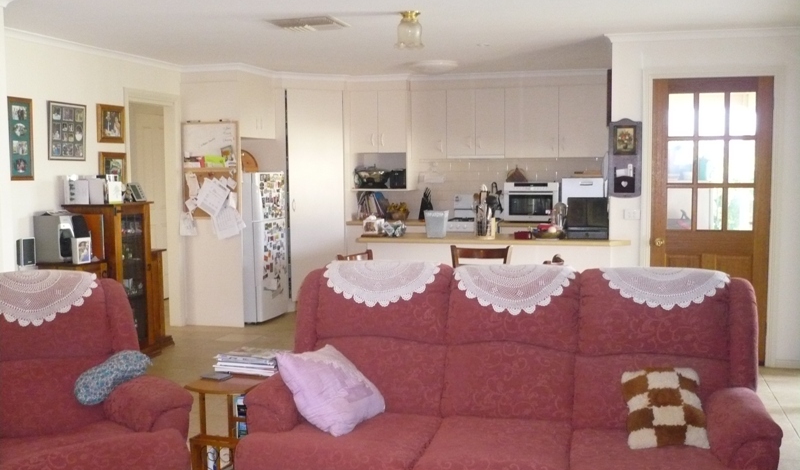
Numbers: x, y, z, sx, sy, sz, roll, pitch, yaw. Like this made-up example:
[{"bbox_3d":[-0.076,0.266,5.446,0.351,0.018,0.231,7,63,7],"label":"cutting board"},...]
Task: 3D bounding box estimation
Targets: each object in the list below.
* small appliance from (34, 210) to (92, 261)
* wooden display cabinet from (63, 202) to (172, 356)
[{"bbox_3d":[-2.358,0.029,5.676,0.250,0.330,0.255,1,5,14],"label":"small appliance"},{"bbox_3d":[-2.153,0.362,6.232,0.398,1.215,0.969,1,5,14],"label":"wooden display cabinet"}]

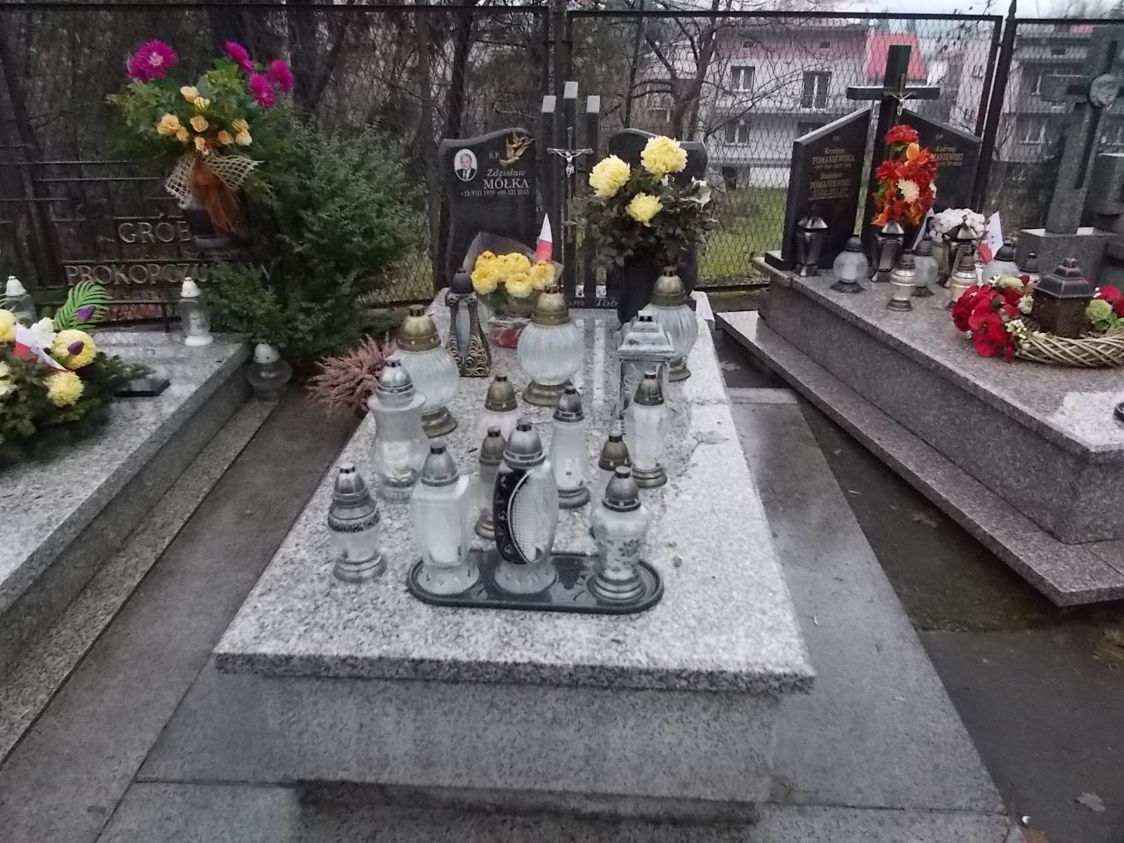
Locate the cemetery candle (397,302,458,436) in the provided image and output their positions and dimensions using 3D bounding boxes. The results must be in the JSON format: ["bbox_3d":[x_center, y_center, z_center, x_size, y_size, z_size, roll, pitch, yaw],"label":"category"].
[{"bbox_3d":[-0.376,-0.142,2.251,0.199,0.334,0.199,1,24,3],"label":"cemetery candle"}]

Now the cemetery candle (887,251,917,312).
[{"bbox_3d":[1.308,-0.539,3.205,0.102,0.224,0.102,1,25,3],"label":"cemetery candle"}]

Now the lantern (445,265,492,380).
[{"bbox_3d":[-0.311,-0.322,2.683,0.139,0.337,0.136,1,25,3],"label":"lantern"}]

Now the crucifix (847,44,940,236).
[{"bbox_3d":[1.331,-1.140,3.554,0.409,0.809,0.078,-6,26,-11],"label":"crucifix"}]

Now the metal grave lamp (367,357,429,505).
[{"bbox_3d":[-0.350,0.010,1.818,0.129,0.306,0.129,1,25,3],"label":"metal grave lamp"}]

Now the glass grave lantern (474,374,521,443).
[{"bbox_3d":[-0.128,0.023,1.842,0.119,0.259,0.119,1,25,3],"label":"glass grave lantern"}]

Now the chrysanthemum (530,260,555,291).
[{"bbox_3d":[-0.064,-0.464,2.688,0.082,0.086,0.078,1,25,3],"label":"chrysanthemum"}]

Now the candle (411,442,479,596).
[{"bbox_3d":[-0.231,0.177,1.636,0.121,0.302,0.116,0,25,0],"label":"candle"}]

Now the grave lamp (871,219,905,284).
[{"bbox_3d":[1.321,-0.692,3.429,0.127,0.230,0.127,-6,26,-11],"label":"grave lamp"}]

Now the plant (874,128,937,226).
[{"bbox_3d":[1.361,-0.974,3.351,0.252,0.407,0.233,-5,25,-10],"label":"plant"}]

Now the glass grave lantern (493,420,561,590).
[{"bbox_3d":[-0.070,0.151,1.586,0.124,0.331,0.118,-11,27,-23],"label":"glass grave lantern"}]

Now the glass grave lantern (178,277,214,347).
[{"bbox_3d":[-1.445,-0.434,3.305,0.119,0.262,0.119,1,25,3],"label":"glass grave lantern"}]

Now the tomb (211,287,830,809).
[{"bbox_3d":[-0.030,0.119,2.356,0.975,0.370,2.028,1,25,3],"label":"tomb"}]

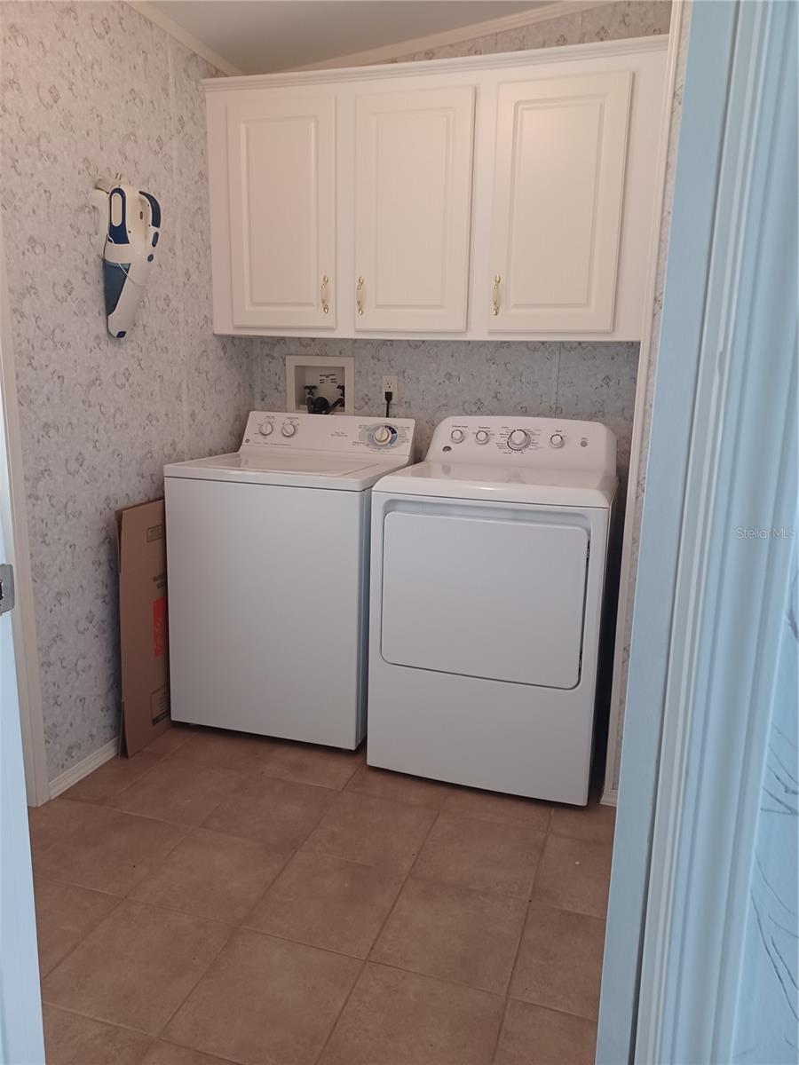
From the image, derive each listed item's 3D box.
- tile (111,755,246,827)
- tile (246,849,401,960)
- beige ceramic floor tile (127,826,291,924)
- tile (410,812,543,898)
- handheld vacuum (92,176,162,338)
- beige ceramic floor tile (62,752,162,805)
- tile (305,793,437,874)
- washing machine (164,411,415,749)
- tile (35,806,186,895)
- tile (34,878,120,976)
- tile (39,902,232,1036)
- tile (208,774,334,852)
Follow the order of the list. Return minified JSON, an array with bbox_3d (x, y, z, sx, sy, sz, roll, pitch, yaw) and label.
[{"bbox_3d":[-0.657,0.774,2.301,0.300,0.010,0.300,5,12,17],"label":"tile"},{"bbox_3d":[-0.169,0.881,1.836,0.300,0.010,0.300,5,12,17],"label":"tile"},{"bbox_3d":[-0.459,0.856,1.926,0.300,0.010,0.300,5,12,17],"label":"beige ceramic floor tile"},{"bbox_3d":[0.215,0.847,2.031,0.300,0.010,0.300,5,12,17],"label":"tile"},{"bbox_3d":[-0.775,-0.787,2.256,0.145,0.420,0.110,5,12,17],"label":"handheld vacuum"},{"bbox_3d":[-0.878,0.755,2.370,0.160,0.010,0.300,5,12,17],"label":"beige ceramic floor tile"},{"bbox_3d":[-0.075,0.823,2.121,0.300,0.010,0.300,5,12,17],"label":"tile"},{"bbox_3d":[-0.357,0.124,2.794,0.686,1.072,0.655,5,12,16],"label":"washing machine"},{"bbox_3d":[-0.750,0.832,2.016,0.300,0.010,0.300,5,12,17],"label":"tile"},{"bbox_3d":[-0.844,0.890,1.731,0.300,0.010,0.300,5,12,17],"label":"tile"},{"bbox_3d":[-0.553,0.914,1.641,0.300,0.010,0.300,5,12,17],"label":"tile"},{"bbox_3d":[-0.366,0.798,2.211,0.300,0.010,0.300,5,12,17],"label":"tile"}]

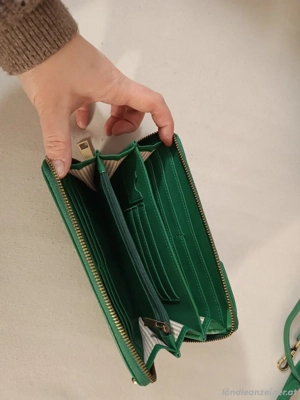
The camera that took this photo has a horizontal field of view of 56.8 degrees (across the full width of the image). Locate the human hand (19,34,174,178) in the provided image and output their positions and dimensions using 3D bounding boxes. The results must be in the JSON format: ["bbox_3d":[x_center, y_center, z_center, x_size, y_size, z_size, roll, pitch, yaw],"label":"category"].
[{"bbox_3d":[-0.051,-0.083,0.248,0.106,0.095,0.129,-33,92,1],"label":"human hand"}]

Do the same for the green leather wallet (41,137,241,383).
[{"bbox_3d":[-0.013,0.051,0.279,0.117,0.098,0.197,-19,85,-24],"label":"green leather wallet"}]

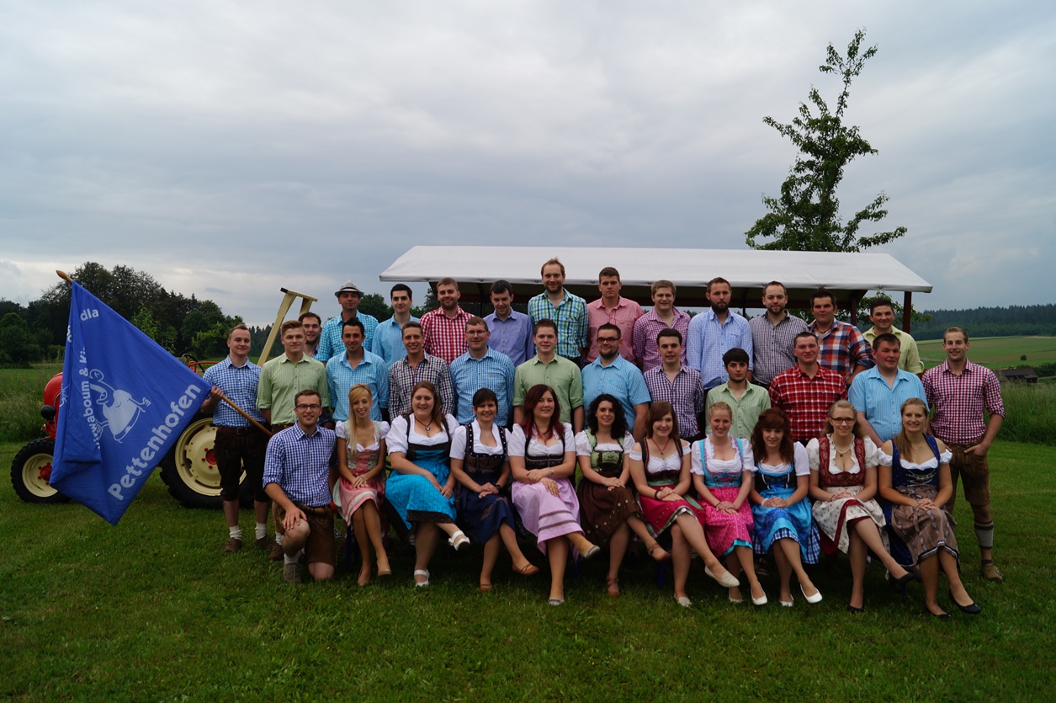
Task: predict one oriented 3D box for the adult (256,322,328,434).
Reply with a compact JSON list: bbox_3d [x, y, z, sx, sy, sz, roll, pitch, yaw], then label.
[{"bbox_3d":[-1.840,0.670,6.200,0.540,1.820,0.340,0,1,-16],"label":"adult"}]

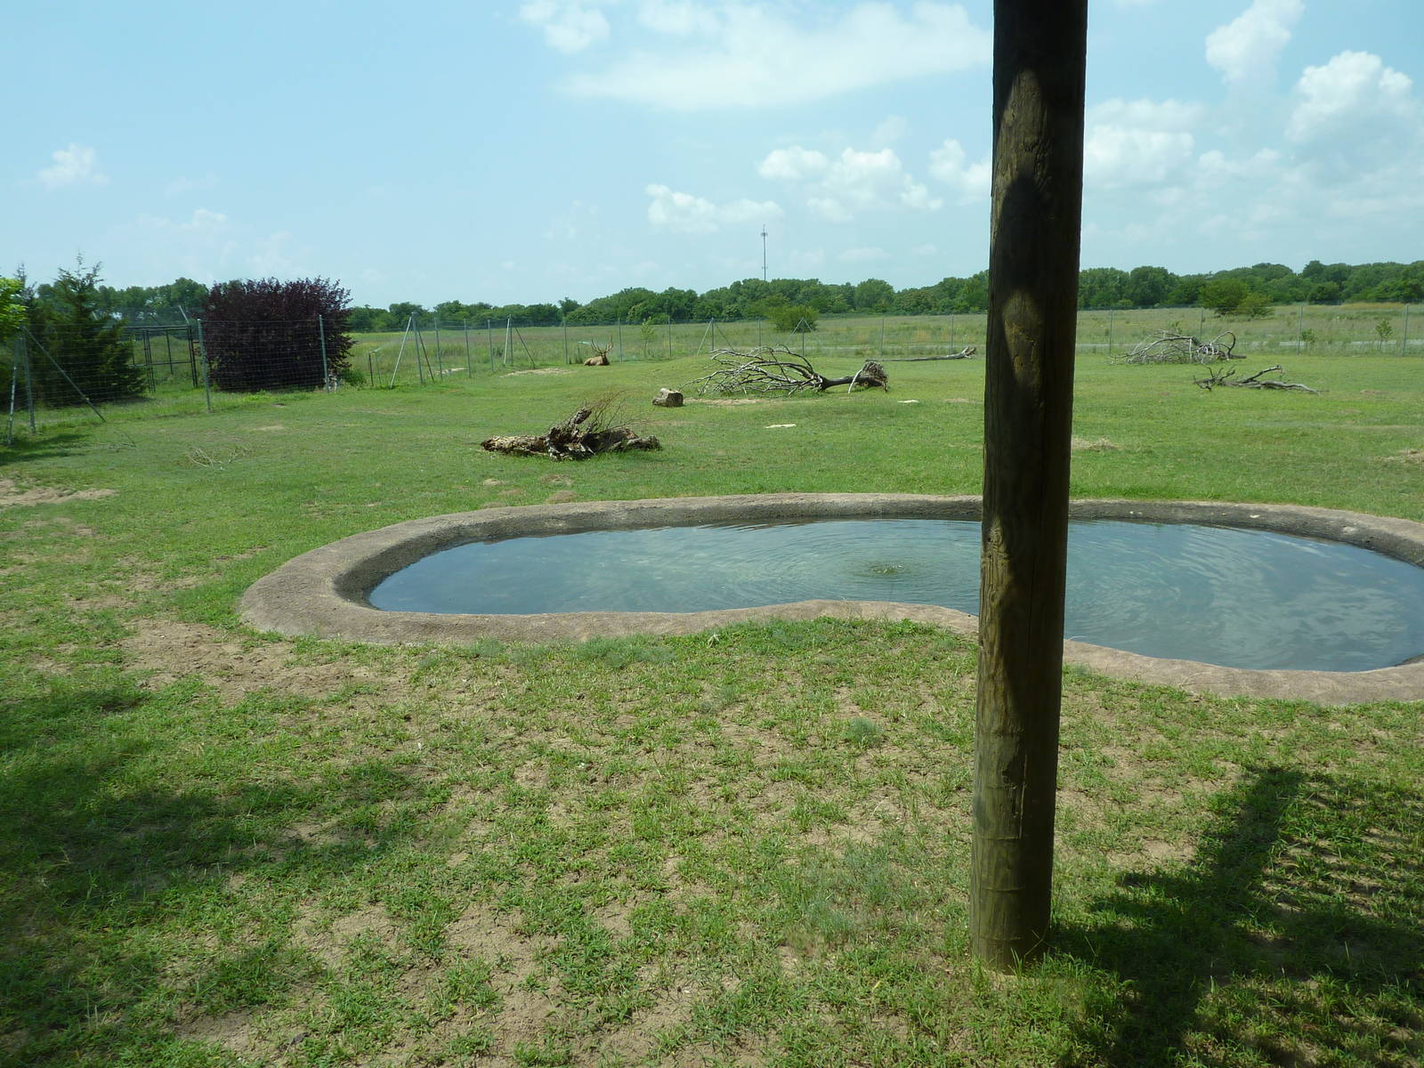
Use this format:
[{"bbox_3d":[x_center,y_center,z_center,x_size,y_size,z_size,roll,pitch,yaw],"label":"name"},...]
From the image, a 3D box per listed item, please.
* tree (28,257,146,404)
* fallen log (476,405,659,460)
[{"bbox_3d":[-18.492,-6.015,30.461,2.600,4.100,2.600,-9,14,-32],"label":"tree"},{"bbox_3d":[-2.044,-1.528,15.039,2.500,0.700,1.050,0,12,6],"label":"fallen log"}]

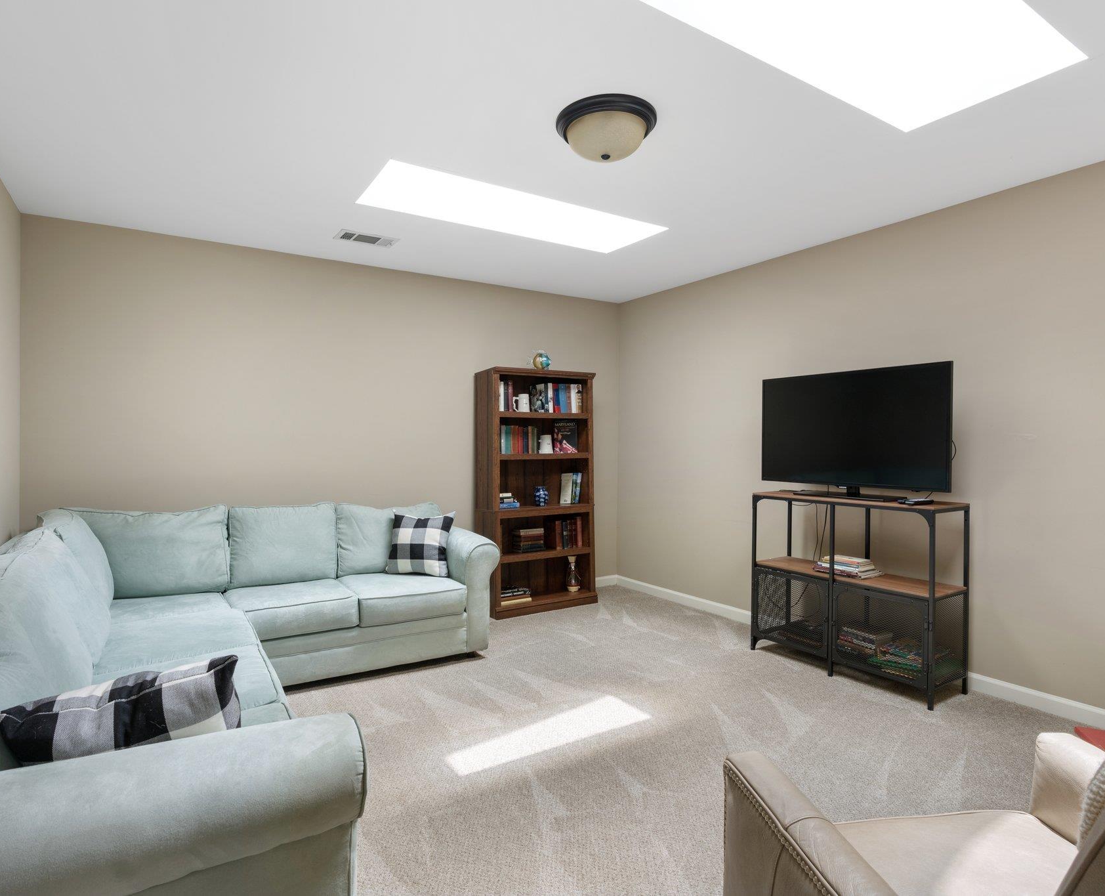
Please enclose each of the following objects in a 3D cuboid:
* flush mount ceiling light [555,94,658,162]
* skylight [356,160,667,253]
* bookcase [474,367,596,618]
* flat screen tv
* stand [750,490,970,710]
[{"bbox_3d":[0.205,-1.160,2.249,0.373,0.156,0.373,0,1,0],"label":"flush mount ceiling light"},{"bbox_3d":[-0.168,-1.279,3.222,1.605,0.080,0.555,-1,1,-34],"label":"skylight"},{"bbox_3d":[-0.117,0.325,4.610,0.875,1.780,0.360,-1,1,-30],"label":"bookcase"},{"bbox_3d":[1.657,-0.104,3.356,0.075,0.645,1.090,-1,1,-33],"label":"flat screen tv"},{"bbox_3d":[1.641,0.752,3.286,0.360,0.950,1.000,-1,1,-34],"label":"stand"}]

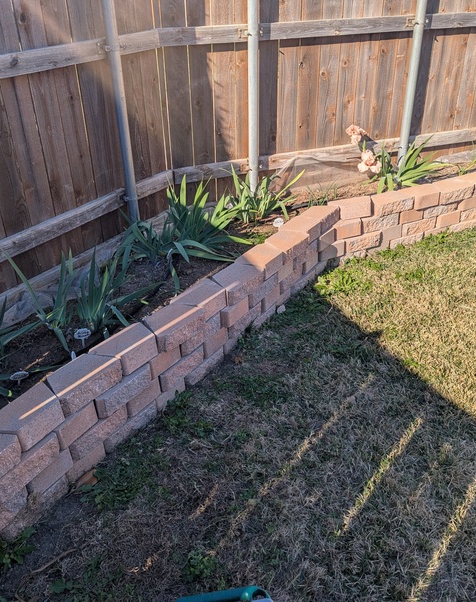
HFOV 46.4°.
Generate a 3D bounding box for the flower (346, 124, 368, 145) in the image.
[{"bbox_3d":[0.860,-1.208,4.030,0.130,0.130,0.120,8,32,17],"label":"flower"}]

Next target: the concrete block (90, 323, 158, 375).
[{"bbox_3d":[-0.481,0.221,2.452,0.165,0.097,0.298,20,37,32],"label":"concrete block"}]

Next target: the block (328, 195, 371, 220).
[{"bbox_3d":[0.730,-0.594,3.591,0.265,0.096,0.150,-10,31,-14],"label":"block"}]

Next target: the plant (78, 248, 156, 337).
[{"bbox_3d":[-0.553,-0.035,2.570,0.370,0.370,0.320,-2,31,0],"label":"plant"}]

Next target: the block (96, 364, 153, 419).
[{"bbox_3d":[-0.514,0.362,2.347,0.160,0.101,0.295,20,36,32],"label":"block"}]

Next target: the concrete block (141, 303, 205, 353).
[{"bbox_3d":[-0.317,0.117,2.616,0.165,0.097,0.298,22,38,34],"label":"concrete block"}]

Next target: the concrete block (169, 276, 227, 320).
[{"bbox_3d":[-0.177,0.013,2.781,0.165,0.097,0.298,19,37,31],"label":"concrete block"}]

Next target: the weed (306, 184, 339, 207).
[{"bbox_3d":[0.552,-0.692,3.604,0.180,0.130,0.120,-2,30,0],"label":"weed"}]

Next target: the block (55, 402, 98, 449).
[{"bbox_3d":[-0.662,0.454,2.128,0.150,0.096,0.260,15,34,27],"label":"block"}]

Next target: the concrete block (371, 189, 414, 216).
[{"bbox_3d":[1.037,-0.664,3.811,0.298,0.097,0.165,-12,32,-17],"label":"concrete block"}]

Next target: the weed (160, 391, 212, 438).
[{"bbox_3d":[-0.225,0.481,2.401,0.210,0.070,0.170,-2,30,0],"label":"weed"}]

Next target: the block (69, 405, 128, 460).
[{"bbox_3d":[-0.592,0.507,2.225,0.150,0.096,0.288,22,38,35],"label":"block"}]

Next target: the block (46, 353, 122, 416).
[{"bbox_3d":[-0.624,0.326,2.216,0.160,0.101,0.300,18,35,30],"label":"block"}]

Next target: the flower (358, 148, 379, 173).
[{"bbox_3d":[0.952,-1.017,4.050,0.165,0.155,0.150,-1,30,0],"label":"flower"}]

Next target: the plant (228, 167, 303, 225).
[{"bbox_3d":[0.183,-0.703,3.700,0.460,0.300,0.340,-1,30,0],"label":"plant"}]

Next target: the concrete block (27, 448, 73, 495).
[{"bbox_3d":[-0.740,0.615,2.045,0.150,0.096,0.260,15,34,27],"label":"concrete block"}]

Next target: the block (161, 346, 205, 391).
[{"bbox_3d":[-0.303,0.305,2.636,0.160,0.101,0.293,19,36,31],"label":"block"}]

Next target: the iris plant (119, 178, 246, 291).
[{"bbox_3d":[-0.304,-0.380,3.220,0.700,0.400,0.550,-2,31,0],"label":"iris plant"}]

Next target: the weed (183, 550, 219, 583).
[{"bbox_3d":[-0.125,0.884,1.850,0.110,0.050,0.090,-1,30,0],"label":"weed"}]

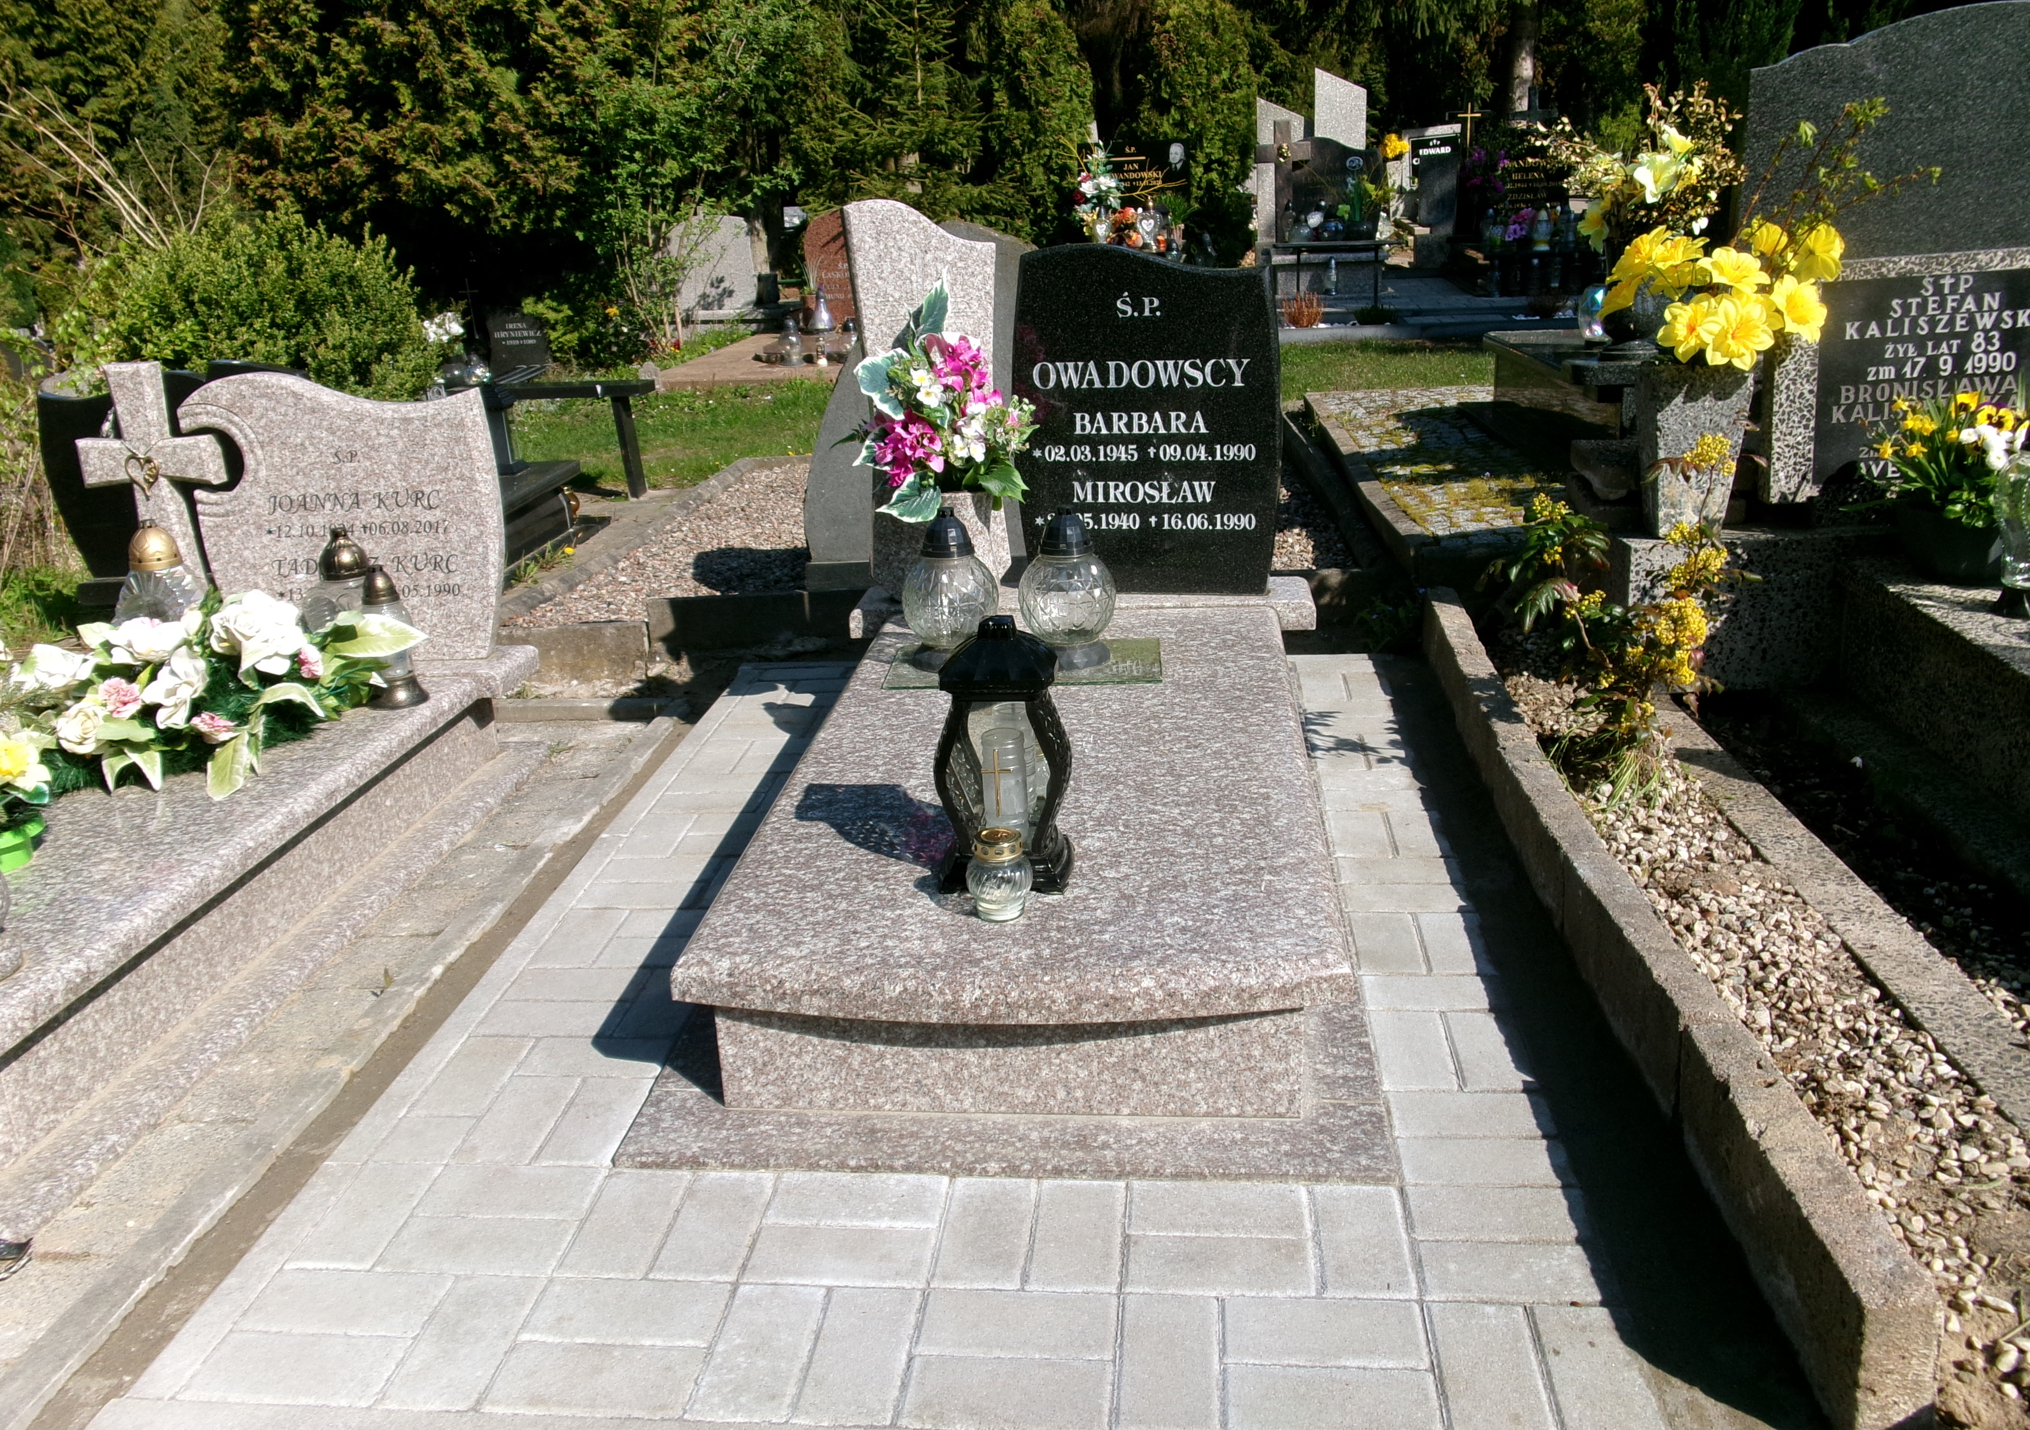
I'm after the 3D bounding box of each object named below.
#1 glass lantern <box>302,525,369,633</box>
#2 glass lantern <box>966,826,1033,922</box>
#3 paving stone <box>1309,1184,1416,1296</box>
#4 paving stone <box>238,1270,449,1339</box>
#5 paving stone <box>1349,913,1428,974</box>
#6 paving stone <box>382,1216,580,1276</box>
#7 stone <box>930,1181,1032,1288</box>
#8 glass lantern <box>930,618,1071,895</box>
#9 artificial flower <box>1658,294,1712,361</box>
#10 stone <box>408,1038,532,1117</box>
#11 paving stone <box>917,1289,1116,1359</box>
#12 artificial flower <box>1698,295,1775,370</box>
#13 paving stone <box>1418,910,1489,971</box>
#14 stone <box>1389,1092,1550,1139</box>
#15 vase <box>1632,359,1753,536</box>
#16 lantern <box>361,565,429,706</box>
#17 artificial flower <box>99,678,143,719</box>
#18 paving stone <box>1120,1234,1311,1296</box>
[{"bbox_3d":[-1.244,-0.205,3.086,0.170,0.303,0.170,-1,19,6],"label":"glass lantern"},{"bbox_3d":[-0.018,0.197,2.020,0.080,0.100,0.080,-1,19,6],"label":"glass lantern"},{"bbox_3d":[0.372,0.589,1.768,0.100,0.060,0.200,-1,19,6],"label":"paving stone"},{"bbox_3d":[-0.717,0.662,1.782,0.200,0.060,0.099,-1,19,6],"label":"paving stone"},{"bbox_3d":[0.554,0.368,2.449,0.100,0.060,0.199,-1,19,6],"label":"paving stone"},{"bbox_3d":[-0.596,0.620,1.845,0.200,0.055,0.100,-1,19,6],"label":"paving stone"},{"bbox_3d":[-0.031,0.597,1.829,0.100,0.055,0.200,-1,19,6],"label":"stone"},{"bbox_3d":[-0.016,0.038,2.135,0.172,0.347,0.168,-1,19,6],"label":"glass lantern"},{"bbox_3d":[1.206,-0.693,2.934,0.120,0.120,0.070,5,20,21],"label":"artificial flower"},{"bbox_3d":[-0.727,0.514,2.213,0.100,0.060,0.200,-1,19,6],"label":"stone"},{"bbox_3d":[0.004,0.646,1.682,0.200,0.055,0.100,-1,19,6],"label":"paving stone"},{"bbox_3d":[1.277,-0.679,2.910,0.137,0.132,0.070,5,21,23],"label":"artificial flower"},{"bbox_3d":[0.654,0.367,2.443,0.100,0.060,0.200,-1,19,6],"label":"paving stone"},{"bbox_3d":[0.546,0.506,1.982,0.200,0.060,0.100,-1,19,6],"label":"stone"},{"bbox_3d":[1.259,-0.496,3.058,0.165,0.300,0.145,-3,18,2],"label":"vase"},{"bbox_3d":[-1.142,-0.149,2.991,0.112,0.251,0.112,-1,19,6],"label":"lantern"},{"bbox_3d":[-1.497,-0.028,2.750,0.078,0.073,0.060,-13,22,-28],"label":"artificial flower"},{"bbox_3d":[0.218,0.611,1.753,0.200,0.055,0.100,-1,19,6],"label":"paving stone"}]

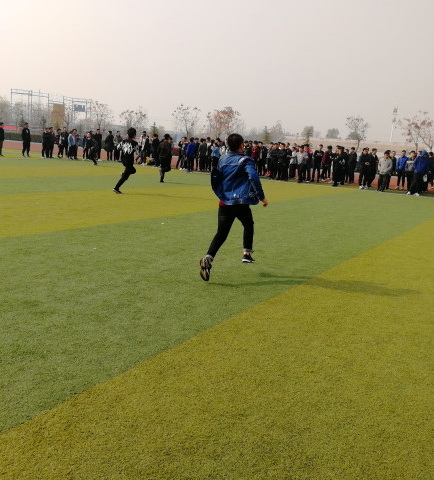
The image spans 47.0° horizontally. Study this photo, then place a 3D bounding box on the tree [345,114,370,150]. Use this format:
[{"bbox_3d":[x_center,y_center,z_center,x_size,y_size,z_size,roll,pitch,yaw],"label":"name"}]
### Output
[{"bbox_3d":[10.898,-7.588,39.121,1.870,4.350,1.870,4,11,0],"label":"tree"}]

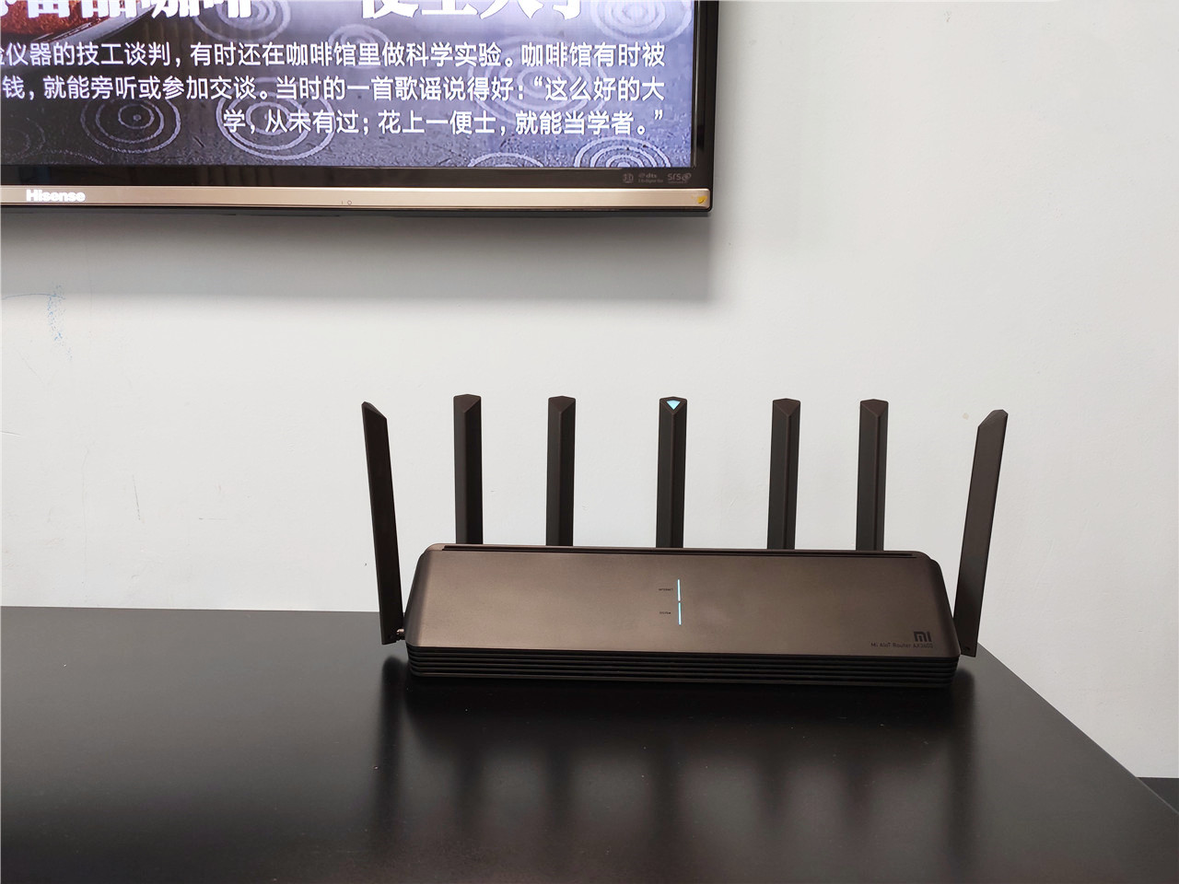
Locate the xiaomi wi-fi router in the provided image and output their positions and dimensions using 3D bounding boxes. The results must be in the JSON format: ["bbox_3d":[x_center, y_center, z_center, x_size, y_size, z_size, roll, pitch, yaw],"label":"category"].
[{"bbox_3d":[0.061,0.059,0.596,0.422,0.177,0.131,1,8,1],"label":"xiaomi wi-fi router"}]

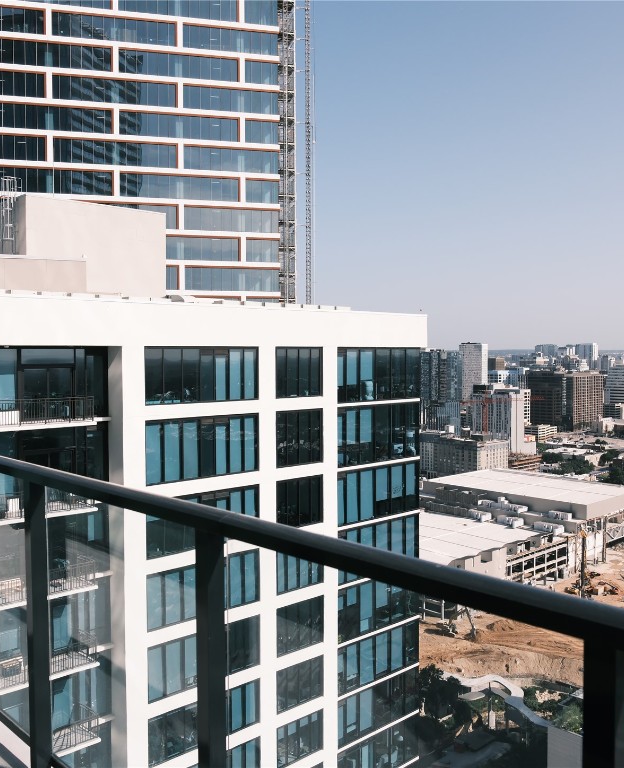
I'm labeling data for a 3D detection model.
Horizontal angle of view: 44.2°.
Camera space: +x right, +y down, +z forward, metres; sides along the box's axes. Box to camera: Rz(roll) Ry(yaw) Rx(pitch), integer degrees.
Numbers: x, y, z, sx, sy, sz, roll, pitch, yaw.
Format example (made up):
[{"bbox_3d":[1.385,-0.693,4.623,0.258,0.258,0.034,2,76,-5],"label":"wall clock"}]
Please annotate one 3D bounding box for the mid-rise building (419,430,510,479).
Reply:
[{"bbox_3d":[113.450,60.560,623.260,39.000,44.000,80.000,-2,3,-44],"label":"mid-rise building"}]

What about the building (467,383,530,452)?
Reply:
[{"bbox_3d":[174.510,37.590,712.570,34.000,76.000,44.000,-2,3,-44],"label":"building"}]

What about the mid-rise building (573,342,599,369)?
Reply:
[{"bbox_3d":[699.290,-52.880,1949.760,26.000,99.500,44.000,-2,3,-44],"label":"mid-rise building"}]

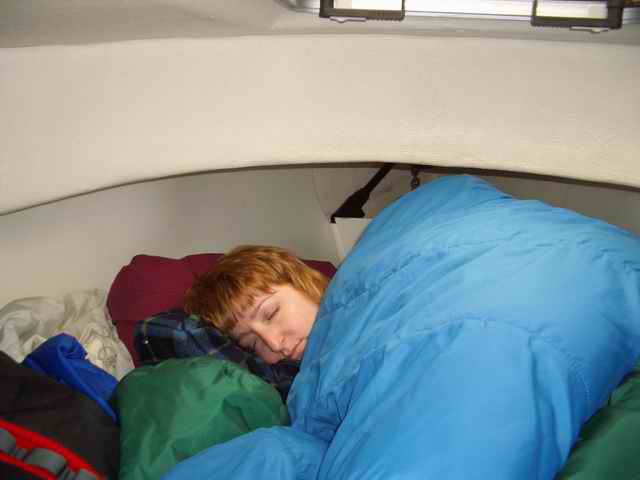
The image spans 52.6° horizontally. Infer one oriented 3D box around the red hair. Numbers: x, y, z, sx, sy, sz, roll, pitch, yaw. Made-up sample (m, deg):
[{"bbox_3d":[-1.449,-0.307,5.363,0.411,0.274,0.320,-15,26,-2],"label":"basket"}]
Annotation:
[{"bbox_3d":[-0.117,0.097,1.190,0.210,0.180,0.200,35,23,-15],"label":"red hair"}]

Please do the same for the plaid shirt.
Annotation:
[{"bbox_3d":[-0.184,0.196,1.140,0.290,0.130,0.210,2,15,6],"label":"plaid shirt"}]

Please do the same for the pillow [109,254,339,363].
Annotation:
[{"bbox_3d":[-0.186,0.131,1.290,0.480,0.180,0.320,0,15,0],"label":"pillow"}]

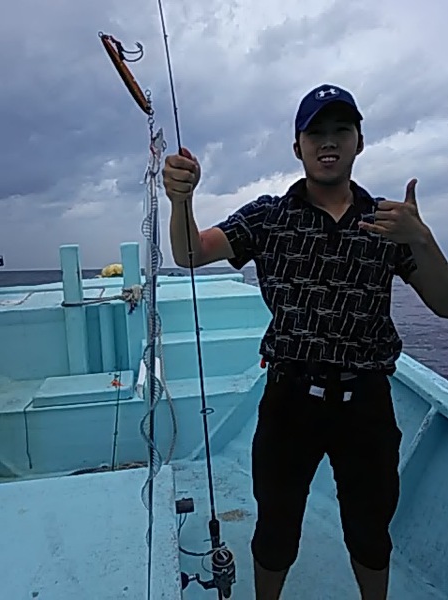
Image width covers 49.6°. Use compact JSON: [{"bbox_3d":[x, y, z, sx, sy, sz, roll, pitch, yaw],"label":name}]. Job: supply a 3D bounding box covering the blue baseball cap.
[{"bbox_3d":[0.289,-0.528,1.330,0.180,0.145,0.260,-5,4,10],"label":"blue baseball cap"}]

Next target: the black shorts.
[{"bbox_3d":[0.291,0.479,1.380,0.410,0.580,0.270,-1,4,8],"label":"black shorts"}]

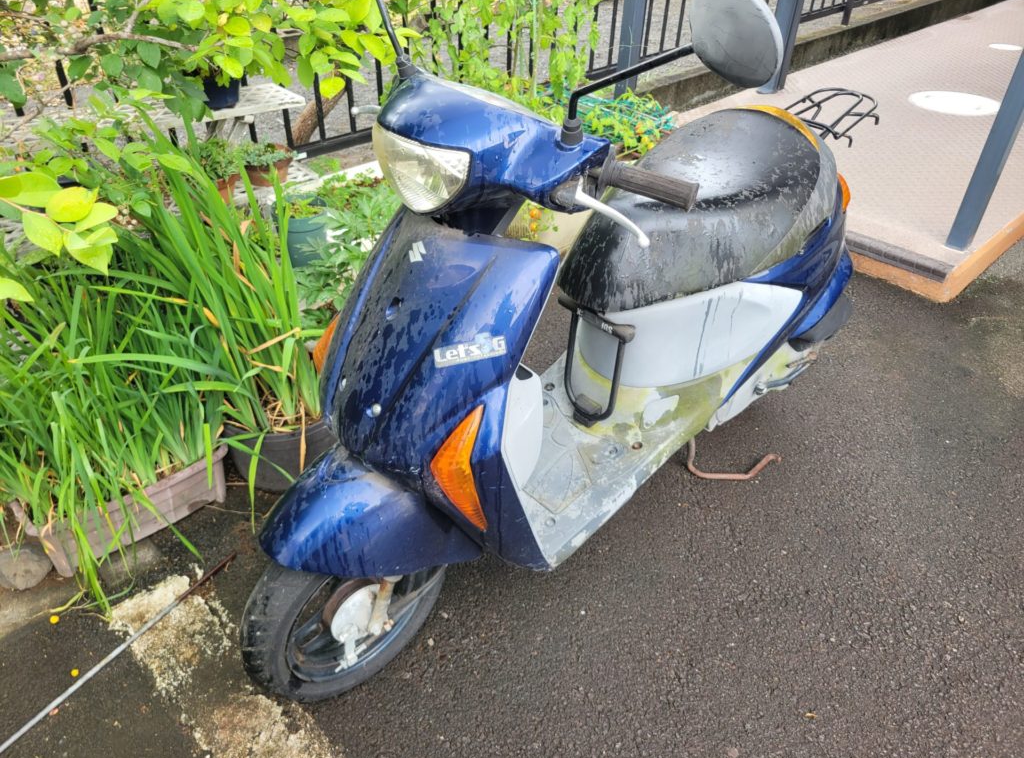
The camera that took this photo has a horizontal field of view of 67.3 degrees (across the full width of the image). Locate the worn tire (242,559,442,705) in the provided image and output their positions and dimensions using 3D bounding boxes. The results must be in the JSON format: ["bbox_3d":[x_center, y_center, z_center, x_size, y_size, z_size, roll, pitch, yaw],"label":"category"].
[{"bbox_3d":[-0.285,0.399,1.358,0.388,0.388,0.082,-27,46,-32],"label":"worn tire"}]

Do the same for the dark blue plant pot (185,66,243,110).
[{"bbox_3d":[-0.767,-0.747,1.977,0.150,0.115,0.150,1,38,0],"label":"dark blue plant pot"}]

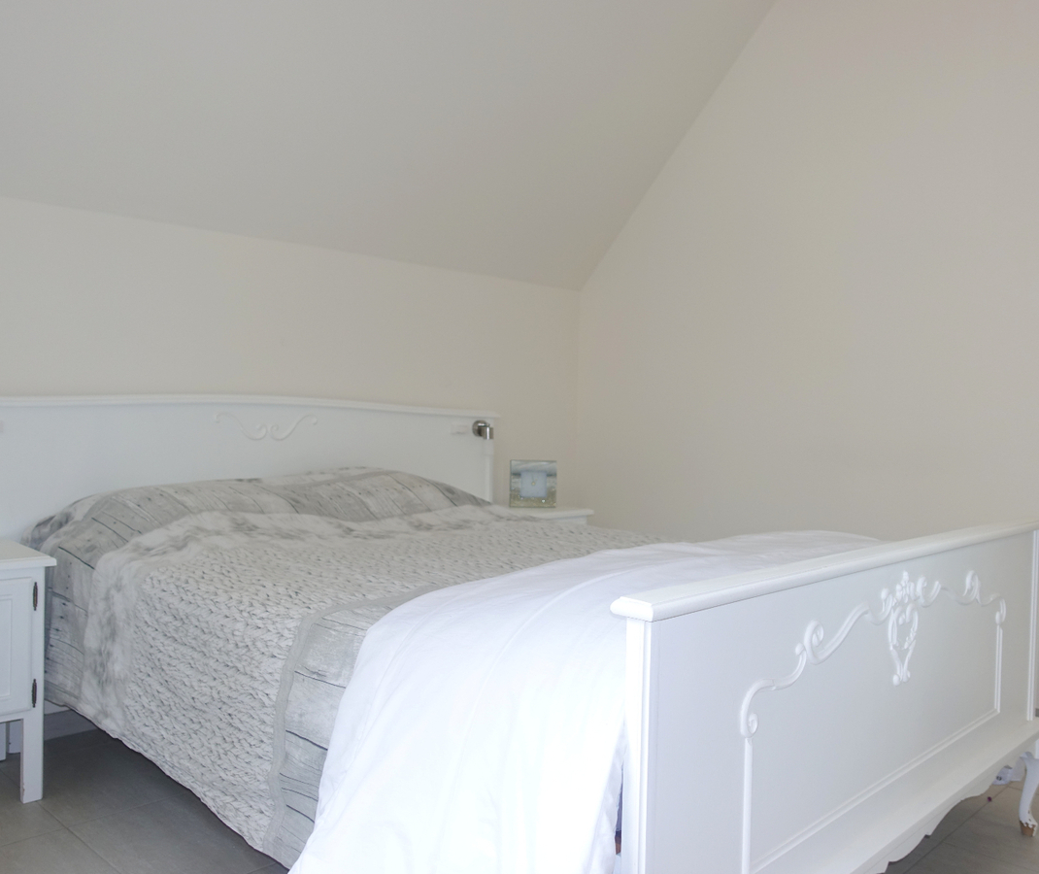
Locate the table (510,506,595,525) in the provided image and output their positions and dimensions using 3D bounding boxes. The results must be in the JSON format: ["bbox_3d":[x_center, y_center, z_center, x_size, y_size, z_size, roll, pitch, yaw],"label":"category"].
[{"bbox_3d":[0.010,0.601,3.560,0.425,0.593,0.402,0,1,-44],"label":"table"}]

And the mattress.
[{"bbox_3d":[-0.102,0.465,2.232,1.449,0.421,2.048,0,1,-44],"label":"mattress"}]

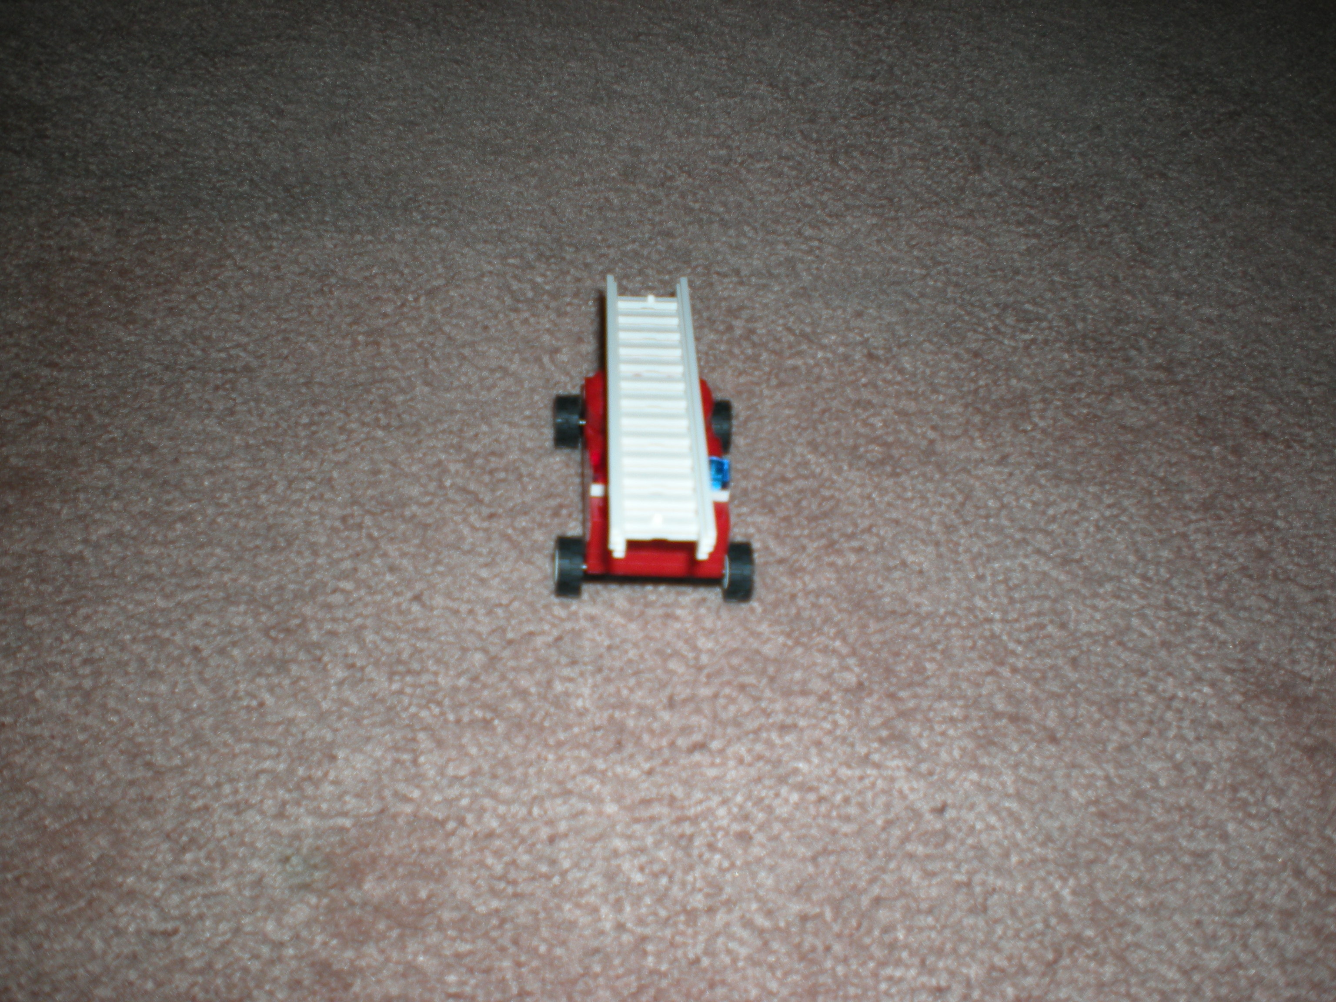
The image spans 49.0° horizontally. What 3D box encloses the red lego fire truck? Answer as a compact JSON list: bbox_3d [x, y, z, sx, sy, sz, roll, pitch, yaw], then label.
[{"bbox_3d":[-0.004,-0.014,0.361,0.045,0.032,0.128,2,37,-5],"label":"red lego fire truck"}]

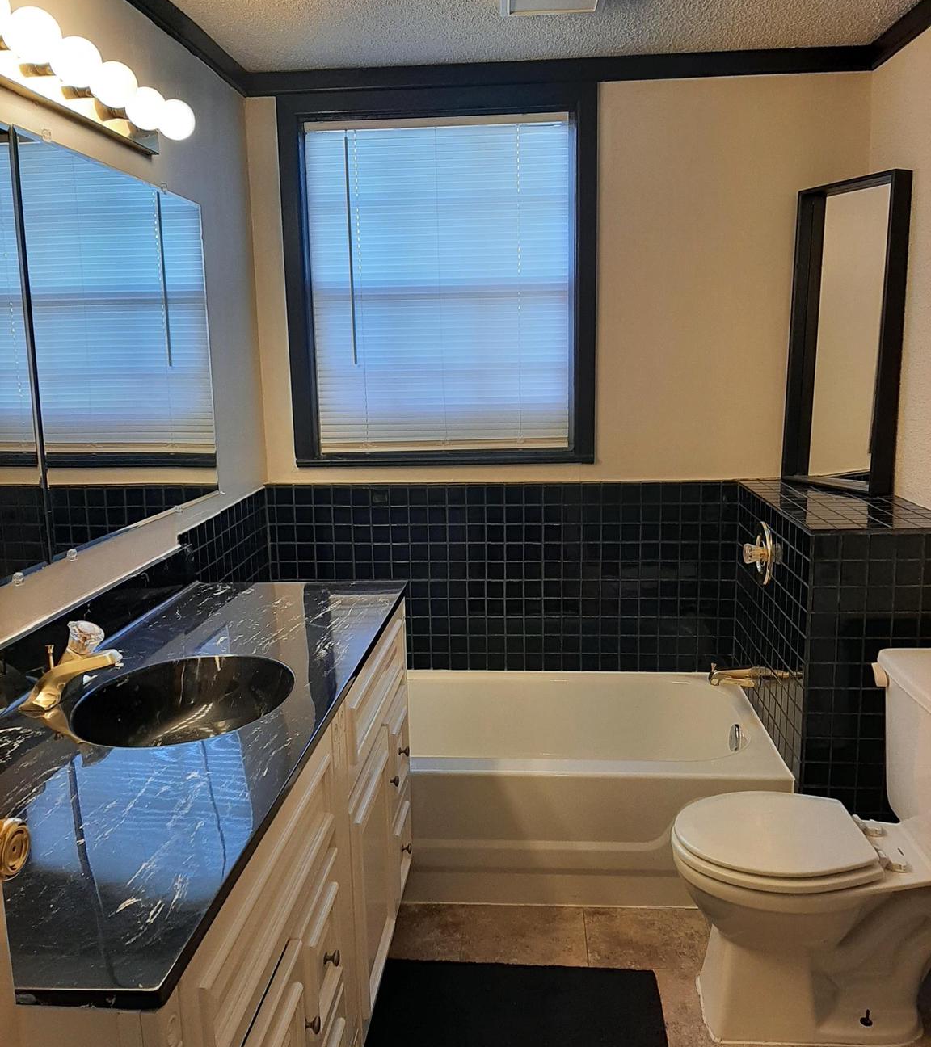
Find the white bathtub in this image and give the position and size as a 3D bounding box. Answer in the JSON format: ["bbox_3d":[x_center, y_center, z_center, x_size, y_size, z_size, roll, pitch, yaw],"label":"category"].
[{"bbox_3d":[0.087,0.739,2.762,1.522,0.367,0.767,0,11,5],"label":"white bathtub"}]

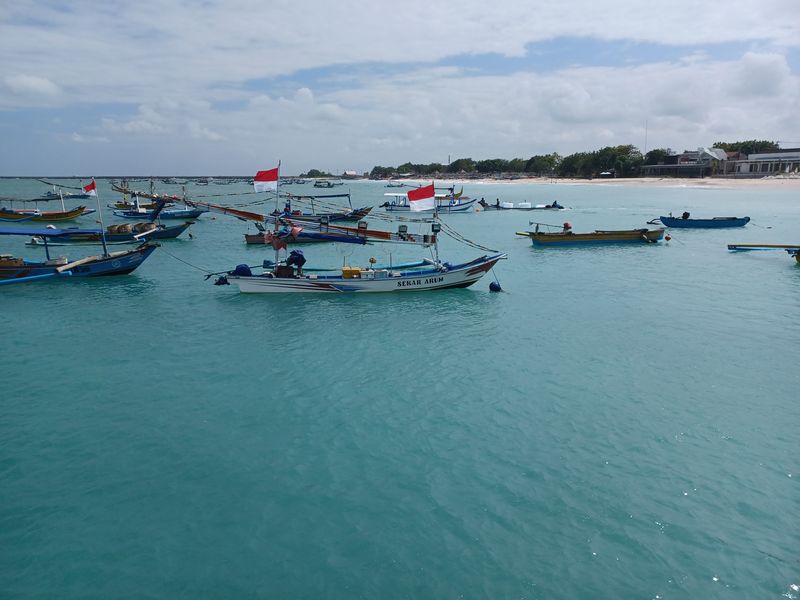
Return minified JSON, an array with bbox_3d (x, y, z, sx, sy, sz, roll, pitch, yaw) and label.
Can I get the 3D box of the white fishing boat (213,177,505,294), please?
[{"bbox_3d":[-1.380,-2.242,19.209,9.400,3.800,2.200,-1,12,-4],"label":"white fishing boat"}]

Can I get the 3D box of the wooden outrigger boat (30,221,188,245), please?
[{"bbox_3d":[-16.789,-3.976,33.742,8.600,1.150,2.800,-1,12,-4],"label":"wooden outrigger boat"}]

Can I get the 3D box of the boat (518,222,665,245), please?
[{"bbox_3d":[10.889,-3.788,32.855,8.200,1.150,1.800,-3,12,-14],"label":"boat"}]

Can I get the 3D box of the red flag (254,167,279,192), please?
[{"bbox_3d":[-4.141,-3.707,17.921,0.800,0.800,0.150,0,12,0],"label":"red flag"}]

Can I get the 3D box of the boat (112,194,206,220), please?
[{"bbox_3d":[-21.585,-8.358,52.075,8.400,2.100,2.300,1,12,6],"label":"boat"}]

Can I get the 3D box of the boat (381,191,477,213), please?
[{"bbox_3d":[3.150,-10.731,62.758,9.800,2.300,2.200,1,12,3],"label":"boat"}]

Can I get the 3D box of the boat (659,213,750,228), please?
[{"bbox_3d":[22.720,-5.902,43.042,6.500,1.050,1.500,0,12,0],"label":"boat"}]

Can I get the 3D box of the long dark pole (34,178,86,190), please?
[{"bbox_3d":[-56.456,-19.022,95.698,8.080,0.450,0.300,11,12,-2],"label":"long dark pole"}]

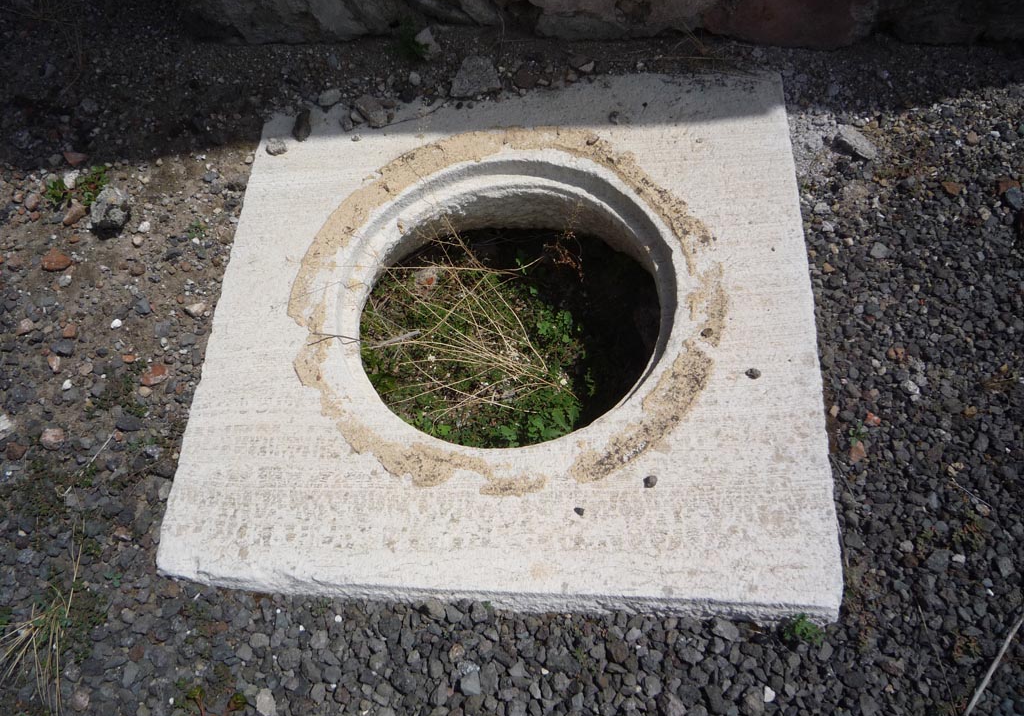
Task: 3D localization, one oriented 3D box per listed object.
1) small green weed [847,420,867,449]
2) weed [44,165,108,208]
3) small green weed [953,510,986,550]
[{"bbox_3d":[0.598,0.132,1.538,0.025,0.025,0.047,-12,60,0],"label":"small green weed"},{"bbox_3d":[-0.961,-0.380,1.962,0.133,0.040,0.103,-12,60,0],"label":"weed"},{"bbox_3d":[0.738,0.279,1.436,0.039,0.030,0.063,-12,60,0],"label":"small green weed"}]

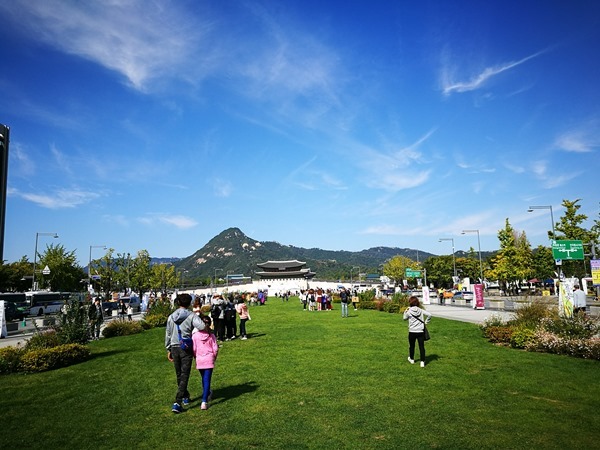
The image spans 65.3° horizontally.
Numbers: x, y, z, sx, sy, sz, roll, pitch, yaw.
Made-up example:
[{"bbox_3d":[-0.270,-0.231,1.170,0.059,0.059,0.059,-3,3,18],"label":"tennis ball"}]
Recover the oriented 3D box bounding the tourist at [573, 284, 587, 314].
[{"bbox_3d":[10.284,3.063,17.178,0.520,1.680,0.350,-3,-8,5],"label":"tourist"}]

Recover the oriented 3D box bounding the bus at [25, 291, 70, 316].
[{"bbox_3d":[-37.862,11.636,69.291,2.500,3.279,11.300,-2,-8,-2],"label":"bus"}]

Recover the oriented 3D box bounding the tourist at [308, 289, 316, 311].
[{"bbox_3d":[0.905,5.611,34.915,0.520,1.585,0.380,-2,-8,0],"label":"tourist"}]

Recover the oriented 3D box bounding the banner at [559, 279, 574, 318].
[{"bbox_3d":[13.951,3.921,24.500,0.650,2.000,0.420,-2,-7,3],"label":"banner"}]

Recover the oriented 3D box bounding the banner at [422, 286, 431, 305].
[{"bbox_3d":[12.871,7.196,47.428,0.720,1.850,0.400,-2,-8,8],"label":"banner"}]

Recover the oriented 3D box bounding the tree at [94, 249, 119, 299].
[{"bbox_3d":[-39.279,10.048,95.000,5.000,10.400,5.000,-1,-7,0],"label":"tree"}]

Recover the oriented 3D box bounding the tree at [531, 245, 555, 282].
[{"bbox_3d":[36.197,6.656,70.000,4.600,7.400,4.600,-1,-7,0],"label":"tree"}]

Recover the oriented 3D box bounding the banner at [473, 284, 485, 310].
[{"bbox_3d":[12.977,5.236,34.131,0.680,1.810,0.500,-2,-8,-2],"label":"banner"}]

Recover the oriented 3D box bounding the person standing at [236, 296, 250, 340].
[{"bbox_3d":[-2.155,3.592,17.861,0.500,1.533,0.380,5,-11,-40],"label":"person standing"}]

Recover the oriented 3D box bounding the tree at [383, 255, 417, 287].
[{"bbox_3d":[29.243,14.824,136.187,9.600,12.200,9.600,-1,-8,0],"label":"tree"}]

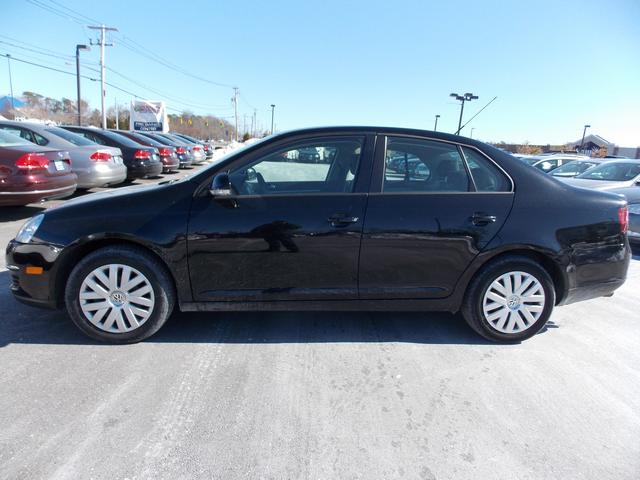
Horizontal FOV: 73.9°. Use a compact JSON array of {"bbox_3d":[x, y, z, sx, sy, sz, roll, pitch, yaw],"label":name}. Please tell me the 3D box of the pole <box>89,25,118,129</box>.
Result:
[{"bbox_3d":[-16.560,-11.366,33.048,2.450,9.800,0.400,5,12,5],"label":"pole"}]

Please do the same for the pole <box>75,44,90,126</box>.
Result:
[{"bbox_3d":[-15.396,-9.292,28.104,0.900,6.600,0.400,4,12,0],"label":"pole"}]

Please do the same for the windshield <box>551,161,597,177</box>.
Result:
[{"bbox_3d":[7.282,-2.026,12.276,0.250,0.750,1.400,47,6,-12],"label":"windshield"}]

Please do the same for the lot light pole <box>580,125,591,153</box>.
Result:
[{"bbox_3d":[37.248,-12.675,60.749,0.800,7.000,0.400,5,12,6],"label":"lot light pole"}]

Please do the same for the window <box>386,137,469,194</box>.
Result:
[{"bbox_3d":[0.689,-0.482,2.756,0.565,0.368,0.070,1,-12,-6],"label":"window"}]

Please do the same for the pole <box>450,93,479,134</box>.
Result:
[{"bbox_3d":[12.574,-9.770,38.401,1.900,6.600,1.900,-1,13,-21],"label":"pole"}]

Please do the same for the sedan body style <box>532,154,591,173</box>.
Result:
[{"bbox_3d":[7.807,-2.280,15.448,4.650,1.470,1.800,1,13,-14],"label":"sedan body style"}]

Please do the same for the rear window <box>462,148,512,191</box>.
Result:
[{"bbox_3d":[1.110,-0.470,2.835,0.340,0.310,0.110,2,13,-8],"label":"rear window"}]

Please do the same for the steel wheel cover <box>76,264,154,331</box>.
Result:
[{"bbox_3d":[-1.243,0.357,2.634,0.440,0.440,0.070,1,12,-6],"label":"steel wheel cover"}]

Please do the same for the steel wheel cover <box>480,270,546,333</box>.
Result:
[{"bbox_3d":[1.320,0.421,2.906,0.440,0.440,0.070,1,12,-6],"label":"steel wheel cover"}]

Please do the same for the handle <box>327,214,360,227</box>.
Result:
[{"bbox_3d":[0.144,-0.122,2.602,0.185,0.055,0.055,2,13,-8],"label":"handle"}]

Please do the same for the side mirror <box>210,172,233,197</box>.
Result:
[{"bbox_3d":[-0.559,-0.315,2.413,0.115,0.140,0.180,2,13,-8],"label":"side mirror"}]

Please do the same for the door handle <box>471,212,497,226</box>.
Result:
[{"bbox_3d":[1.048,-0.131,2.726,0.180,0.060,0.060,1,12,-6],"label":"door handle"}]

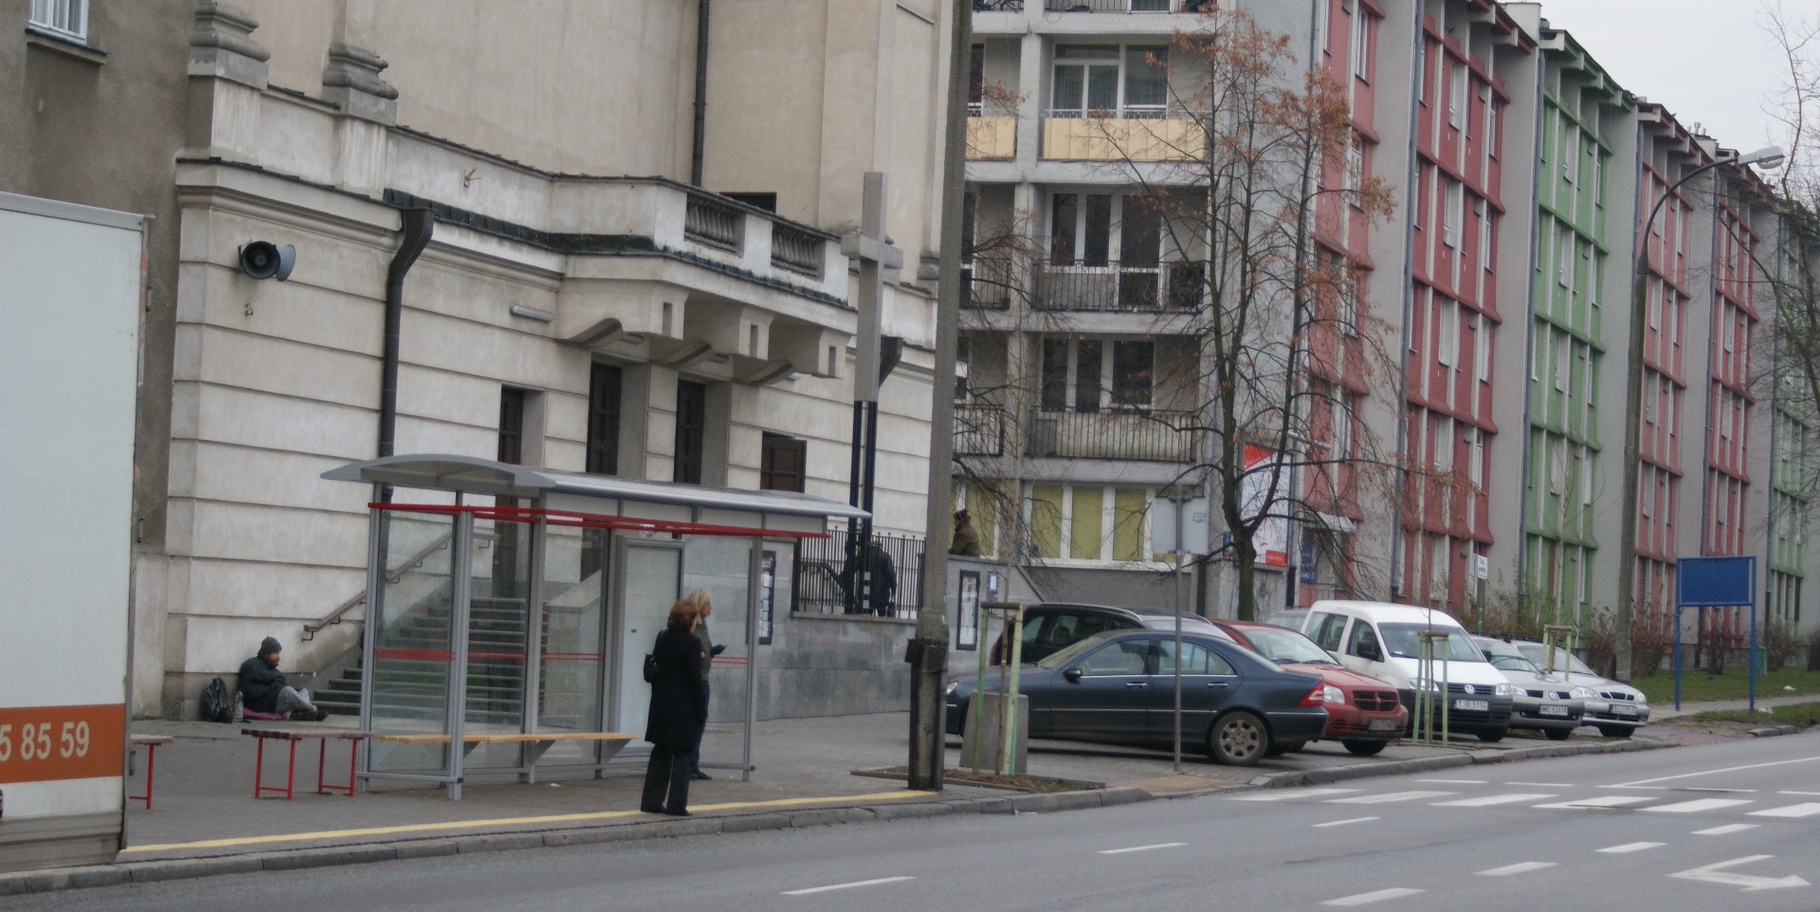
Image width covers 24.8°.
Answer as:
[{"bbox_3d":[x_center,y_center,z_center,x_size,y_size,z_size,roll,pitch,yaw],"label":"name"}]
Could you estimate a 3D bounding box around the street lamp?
[{"bbox_3d":[12.504,-0.298,65.765,2.400,9.300,0.350,2,-2,18],"label":"street lamp"}]

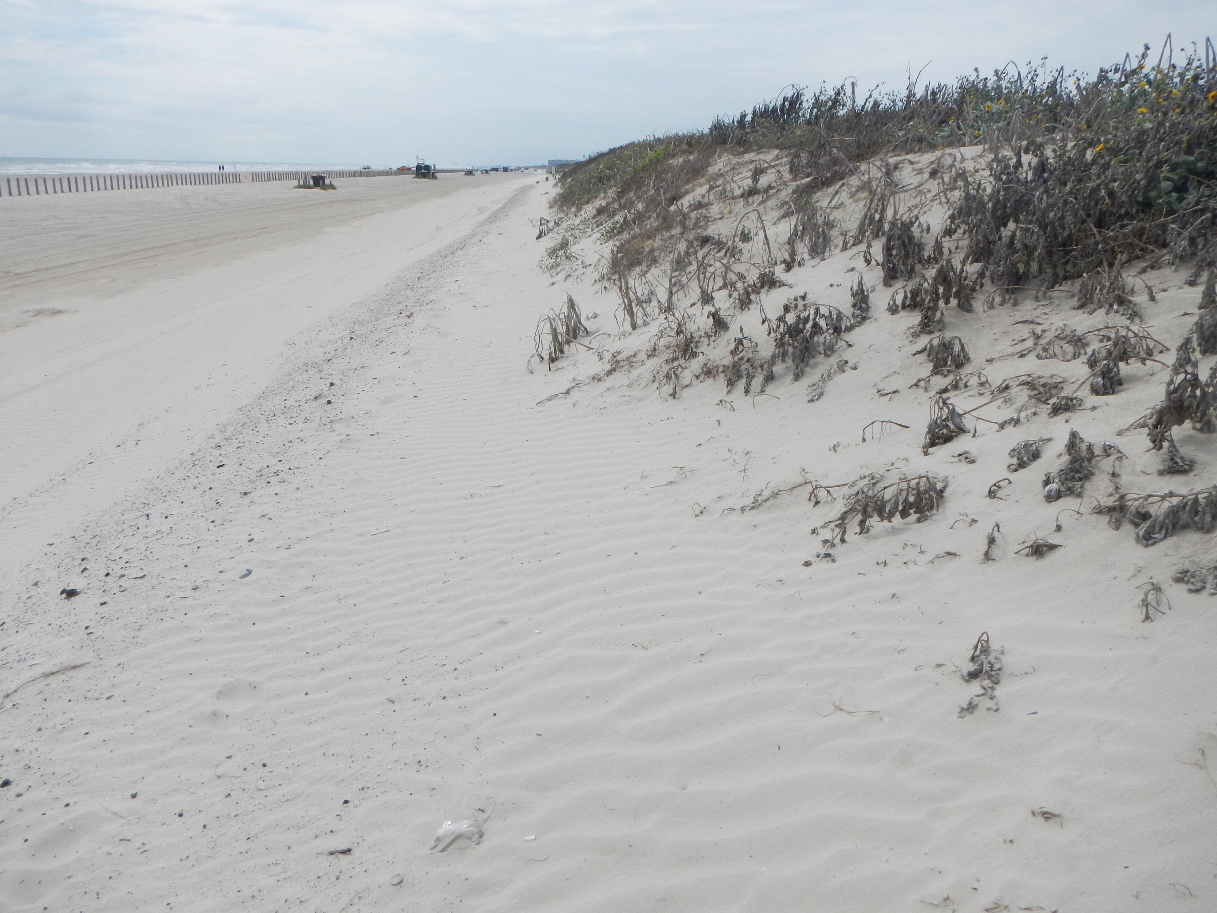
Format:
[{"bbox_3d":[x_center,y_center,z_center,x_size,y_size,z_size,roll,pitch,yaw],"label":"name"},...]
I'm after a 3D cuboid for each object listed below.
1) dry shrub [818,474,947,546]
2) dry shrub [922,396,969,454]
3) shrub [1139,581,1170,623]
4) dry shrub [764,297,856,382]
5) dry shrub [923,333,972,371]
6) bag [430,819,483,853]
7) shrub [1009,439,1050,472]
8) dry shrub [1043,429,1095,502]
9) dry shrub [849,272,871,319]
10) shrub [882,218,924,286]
[{"bbox_3d":[1.118,0.219,4.018,0.524,0.207,0.314,6,17,16],"label":"dry shrub"},{"bbox_3d":[1.582,-0.149,4.615,0.218,0.231,0.186,7,17,19],"label":"dry shrub"},{"bbox_3d":[1.606,0.428,2.895,0.095,0.100,0.076,11,19,30],"label":"shrub"},{"bbox_3d":[1.351,-0.784,6.598,0.618,0.500,0.464,4,17,11],"label":"dry shrub"},{"bbox_3d":[1.959,-0.598,5.705,0.286,0.186,0.229,7,17,18],"label":"dry shrub"},{"bbox_3d":[-0.364,0.907,2.348,0.132,0.037,0.080,-2,16,-9],"label":"bag"},{"bbox_3d":[1.766,-0.008,4.128,0.179,0.107,0.143,8,18,23],"label":"shrub"},{"bbox_3d":[1.790,0.033,3.828,0.203,0.241,0.203,9,18,25],"label":"dry shrub"},{"bbox_3d":[1.915,-1.217,7.480,0.166,0.332,0.149,5,17,14],"label":"dry shrub"},{"bbox_3d":[2.477,-1.720,8.285,0.352,0.547,0.317,6,17,15],"label":"shrub"}]

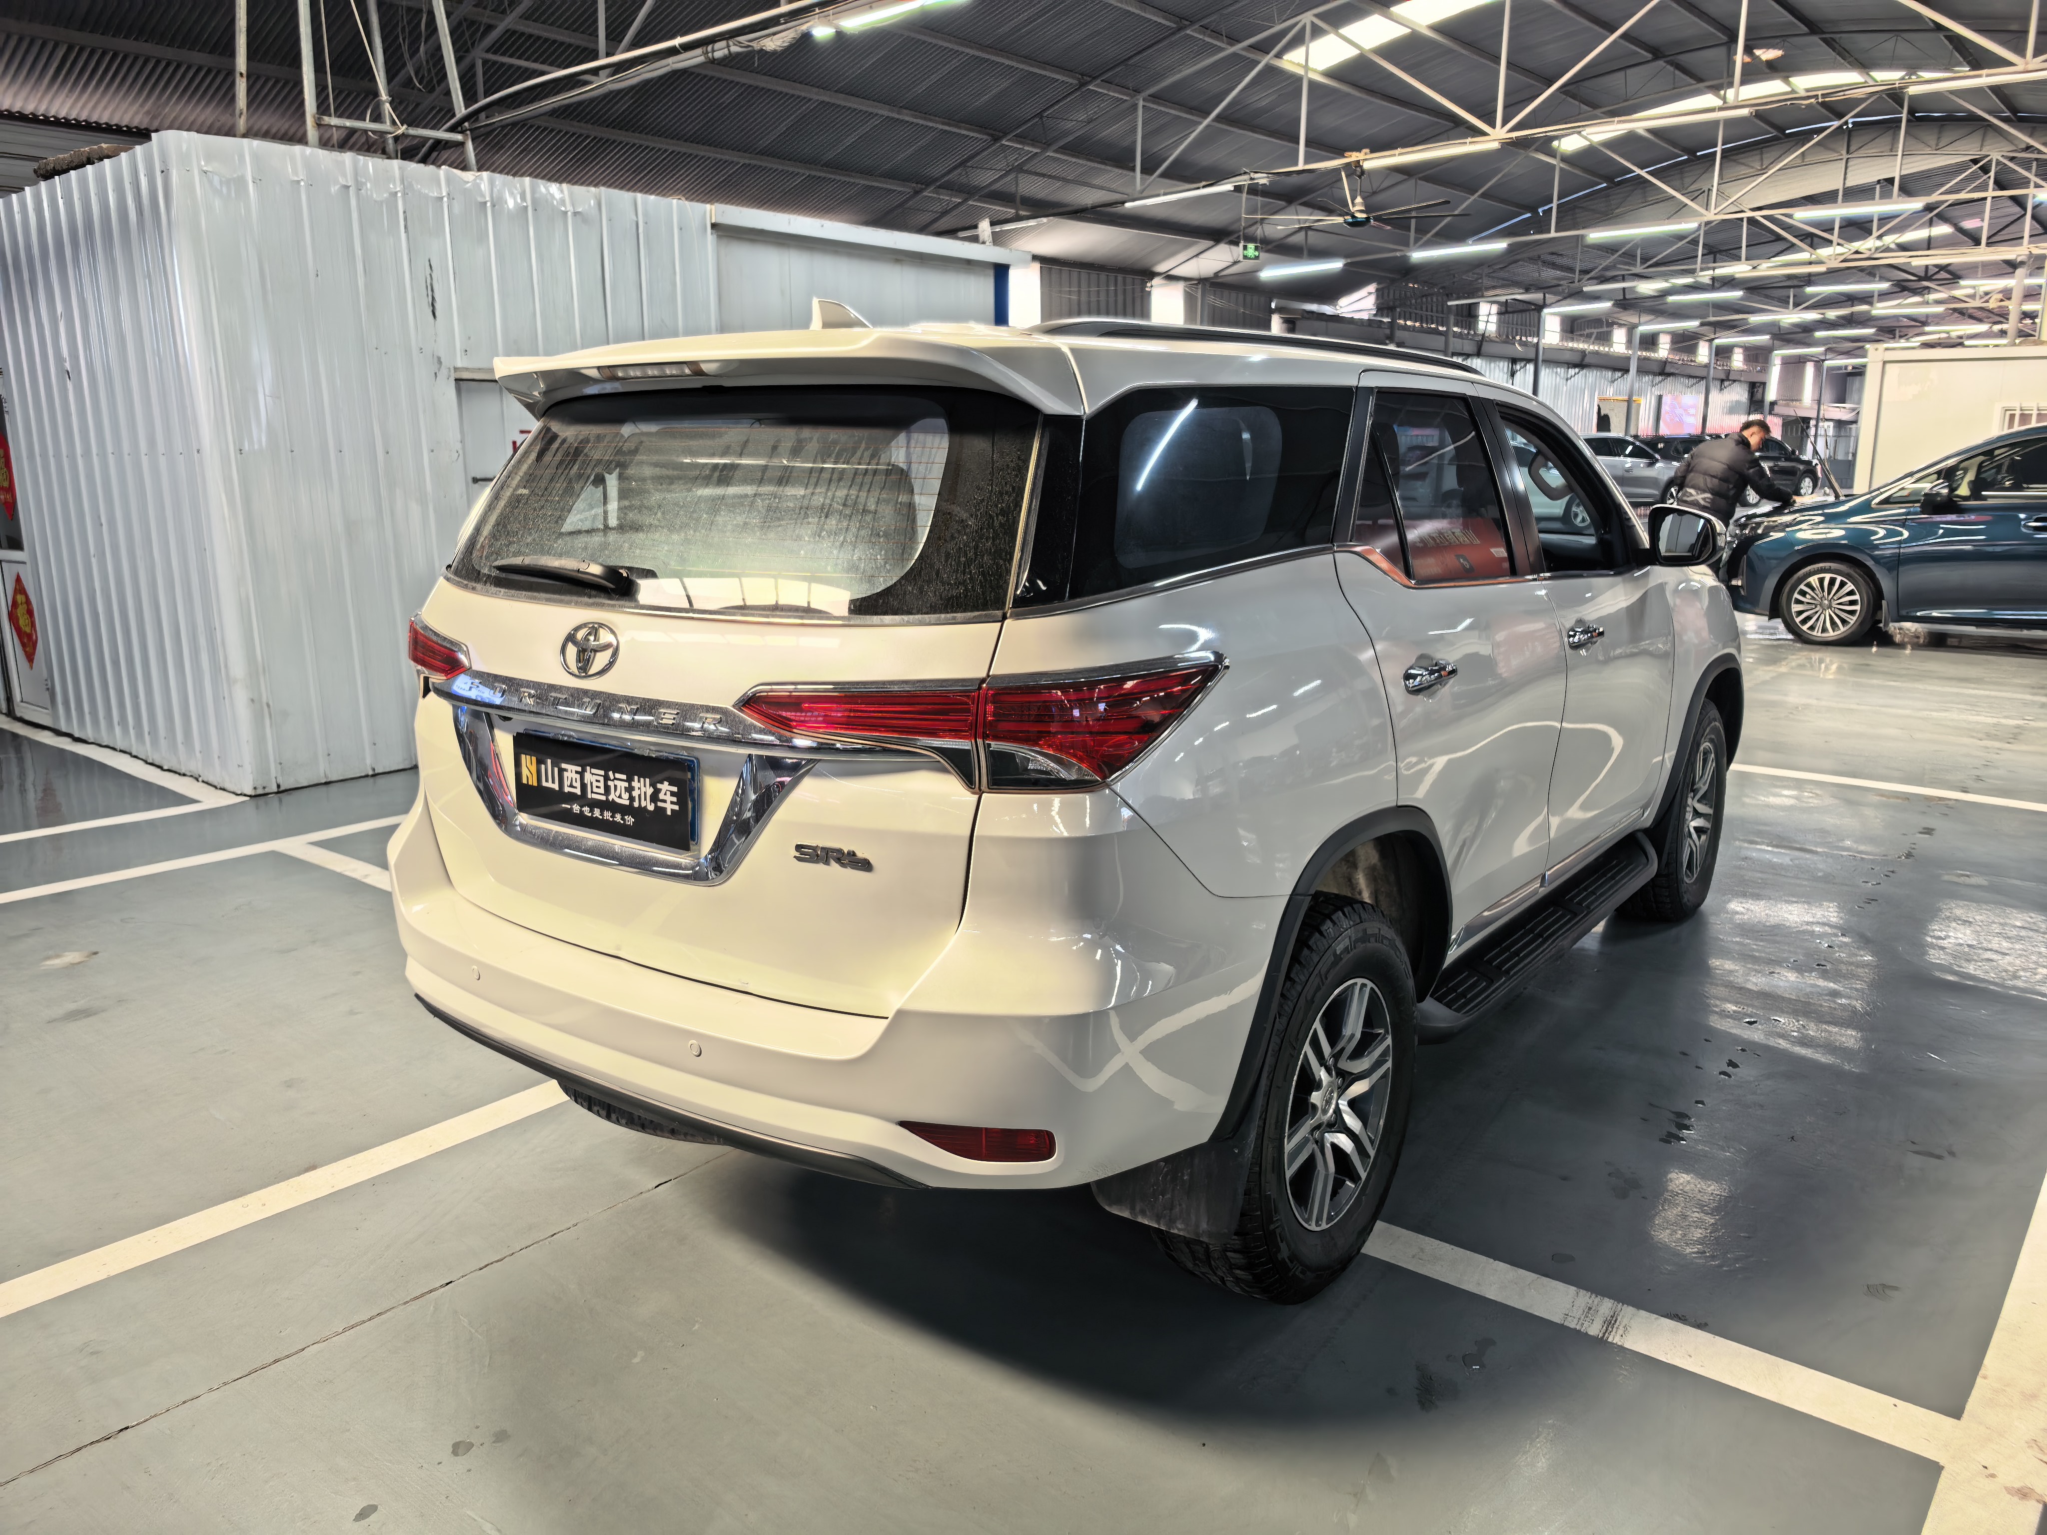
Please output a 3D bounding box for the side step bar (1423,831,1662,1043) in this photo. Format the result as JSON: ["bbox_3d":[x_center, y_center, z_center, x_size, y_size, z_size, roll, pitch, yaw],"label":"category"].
[{"bbox_3d":[1.308,0.399,3.624,0.200,0.100,1.600,9,16,37],"label":"side step bar"}]

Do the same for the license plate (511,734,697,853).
[{"bbox_3d":[-0.685,0.035,2.287,0.450,0.142,0.020,9,12,37],"label":"license plate"}]

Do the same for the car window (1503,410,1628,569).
[{"bbox_3d":[1.408,-0.711,3.675,0.050,0.431,0.786,-12,2,39],"label":"car window"}]

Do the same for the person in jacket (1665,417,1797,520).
[{"bbox_3d":[6.047,-2.034,12.100,0.850,1.800,0.620,-4,13,-17],"label":"person in jacket"}]

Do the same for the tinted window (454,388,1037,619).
[{"bbox_3d":[-0.563,-0.429,2.349,1.380,0.415,0.125,9,-23,37],"label":"tinted window"}]

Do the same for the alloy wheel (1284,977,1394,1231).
[{"bbox_3d":[0.532,0.620,2.708,0.190,0.475,0.475,9,16,37],"label":"alloy wheel"}]

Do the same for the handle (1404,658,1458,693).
[{"bbox_3d":[0.764,-0.172,2.664,0.050,0.047,0.220,9,16,37],"label":"handle"}]

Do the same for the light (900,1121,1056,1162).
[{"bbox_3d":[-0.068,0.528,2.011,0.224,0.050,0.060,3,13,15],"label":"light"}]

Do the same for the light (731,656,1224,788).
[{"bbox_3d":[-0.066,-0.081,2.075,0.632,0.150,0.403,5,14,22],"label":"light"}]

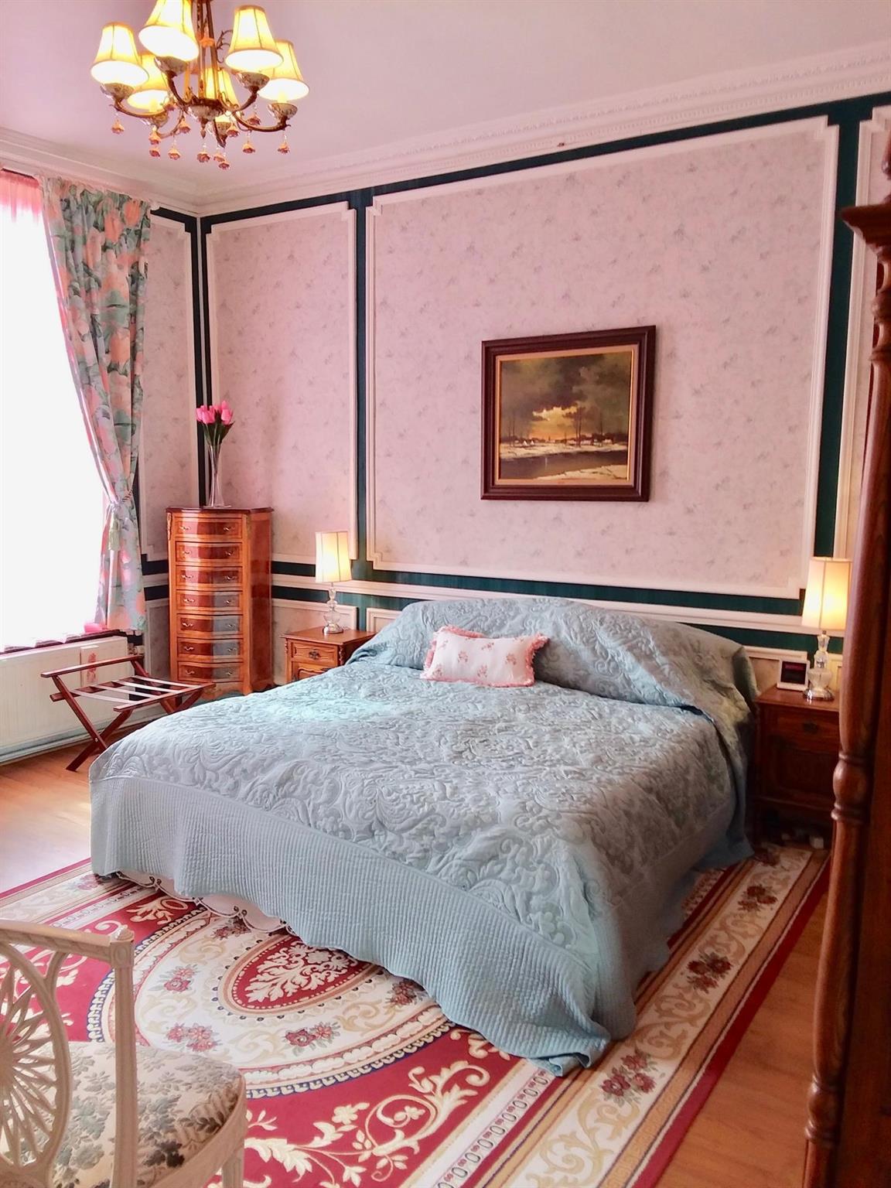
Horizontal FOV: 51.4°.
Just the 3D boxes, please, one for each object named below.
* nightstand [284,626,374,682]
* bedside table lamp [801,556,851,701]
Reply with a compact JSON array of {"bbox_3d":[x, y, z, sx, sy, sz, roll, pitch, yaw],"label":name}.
[{"bbox_3d":[-0.635,0.525,5.173,0.445,0.600,0.365,5,9,31],"label":"nightstand"},{"bbox_3d":[1.527,0.137,3.745,0.175,0.572,0.175,5,9,31],"label":"bedside table lamp"}]

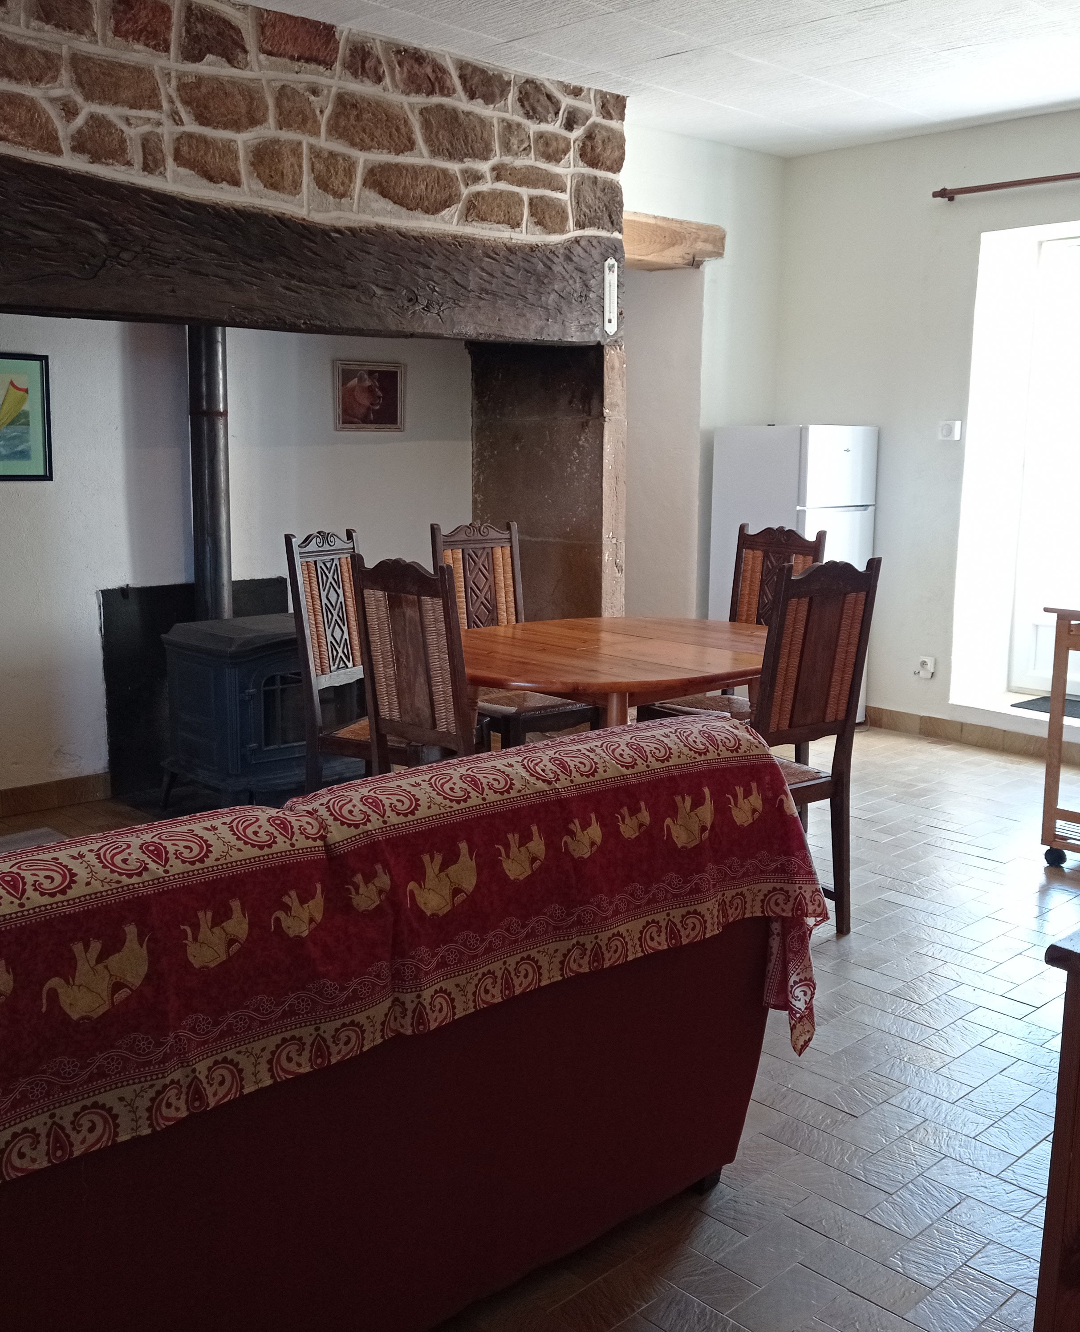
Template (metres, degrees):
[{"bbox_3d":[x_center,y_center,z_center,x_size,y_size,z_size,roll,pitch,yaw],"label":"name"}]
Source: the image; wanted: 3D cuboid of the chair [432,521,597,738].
[{"bbox_3d":[-0.093,0.055,5.069,0.450,1.114,0.500,-8,13,-38],"label":"chair"}]

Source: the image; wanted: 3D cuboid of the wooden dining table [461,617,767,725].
[{"bbox_3d":[0.235,0.310,4.666,1.399,0.755,1.164,-9,13,-41],"label":"wooden dining table"}]

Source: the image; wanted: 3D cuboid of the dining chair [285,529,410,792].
[{"bbox_3d":[-0.504,0.119,4.699,0.500,1.114,0.450,5,11,24],"label":"dining chair"}]

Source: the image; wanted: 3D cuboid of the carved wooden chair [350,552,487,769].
[{"bbox_3d":[-0.228,0.230,4.081,0.450,1.114,0.500,9,13,40],"label":"carved wooden chair"}]

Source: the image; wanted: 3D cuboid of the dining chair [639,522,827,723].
[{"bbox_3d":[0.666,0.085,4.921,0.500,1.114,0.450,-8,13,-40],"label":"dining chair"}]

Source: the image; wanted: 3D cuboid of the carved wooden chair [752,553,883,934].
[{"bbox_3d":[0.644,0.230,4.105,0.450,1.114,0.500,-7,12,-36],"label":"carved wooden chair"}]

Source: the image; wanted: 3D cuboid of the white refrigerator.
[{"bbox_3d":[1.190,-0.421,6.871,0.550,1.430,0.550,-8,13,-40],"label":"white refrigerator"}]

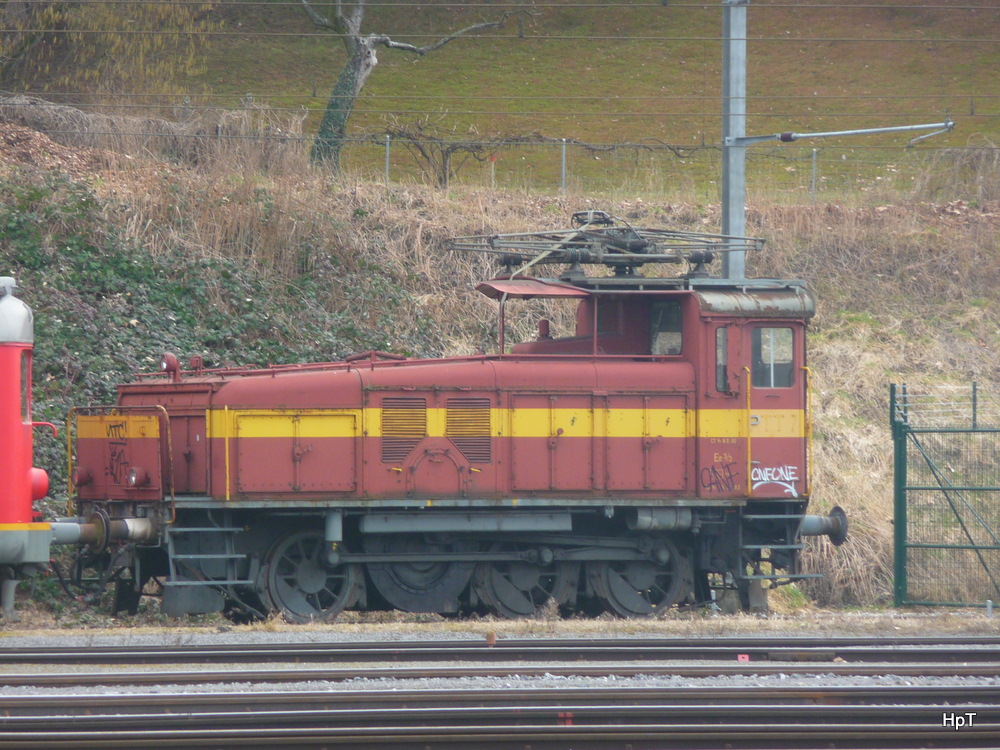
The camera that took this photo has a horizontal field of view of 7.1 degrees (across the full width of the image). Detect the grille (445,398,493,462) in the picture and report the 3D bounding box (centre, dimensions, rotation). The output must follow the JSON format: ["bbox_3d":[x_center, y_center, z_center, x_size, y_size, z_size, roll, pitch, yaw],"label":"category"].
[{"bbox_3d":[-0.366,0.638,92.579,0.559,0.738,0.050,0,-1,-26],"label":"grille"}]

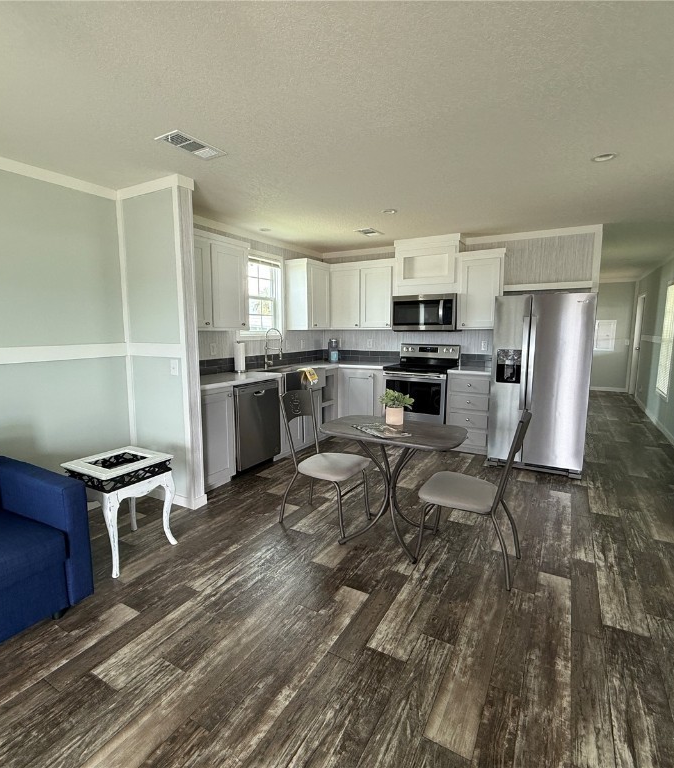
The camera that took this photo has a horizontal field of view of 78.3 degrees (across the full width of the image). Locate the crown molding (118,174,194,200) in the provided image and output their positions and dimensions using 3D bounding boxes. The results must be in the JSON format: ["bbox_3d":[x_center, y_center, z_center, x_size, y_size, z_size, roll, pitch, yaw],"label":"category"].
[{"bbox_3d":[-1.386,-1.456,3.132,0.694,0.083,0.151,4,8,29],"label":"crown molding"}]

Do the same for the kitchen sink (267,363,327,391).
[{"bbox_3d":[-0.534,-0.045,4.737,0.478,0.227,0.797,4,8,29],"label":"kitchen sink"}]

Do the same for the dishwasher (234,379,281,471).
[{"bbox_3d":[-0.981,0.398,4.163,0.605,0.835,0.612,4,8,29],"label":"dishwasher"}]

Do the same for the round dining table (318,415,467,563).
[{"bbox_3d":[0.360,0.657,2.746,0.907,0.738,0.616,4,8,29],"label":"round dining table"}]

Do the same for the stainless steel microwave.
[{"bbox_3d":[1.115,-0.874,5.077,0.759,0.397,0.399,4,8,29],"label":"stainless steel microwave"}]

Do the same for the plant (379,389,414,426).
[{"bbox_3d":[0.424,0.154,2.908,0.240,0.245,0.220,0,8,0],"label":"plant"}]

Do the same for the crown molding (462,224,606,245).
[{"bbox_3d":[2.161,-1.672,4.666,1.382,0.083,0.028,4,8,29],"label":"crown molding"}]

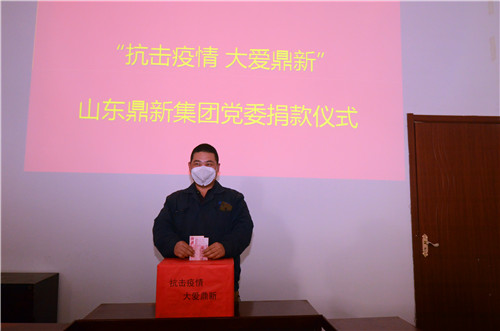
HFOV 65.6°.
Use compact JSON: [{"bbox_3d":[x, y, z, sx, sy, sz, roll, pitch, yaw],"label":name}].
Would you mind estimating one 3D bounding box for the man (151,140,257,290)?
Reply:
[{"bbox_3d":[-0.270,0.698,2.267,0.630,1.705,0.460,1,-6,-7],"label":"man"}]

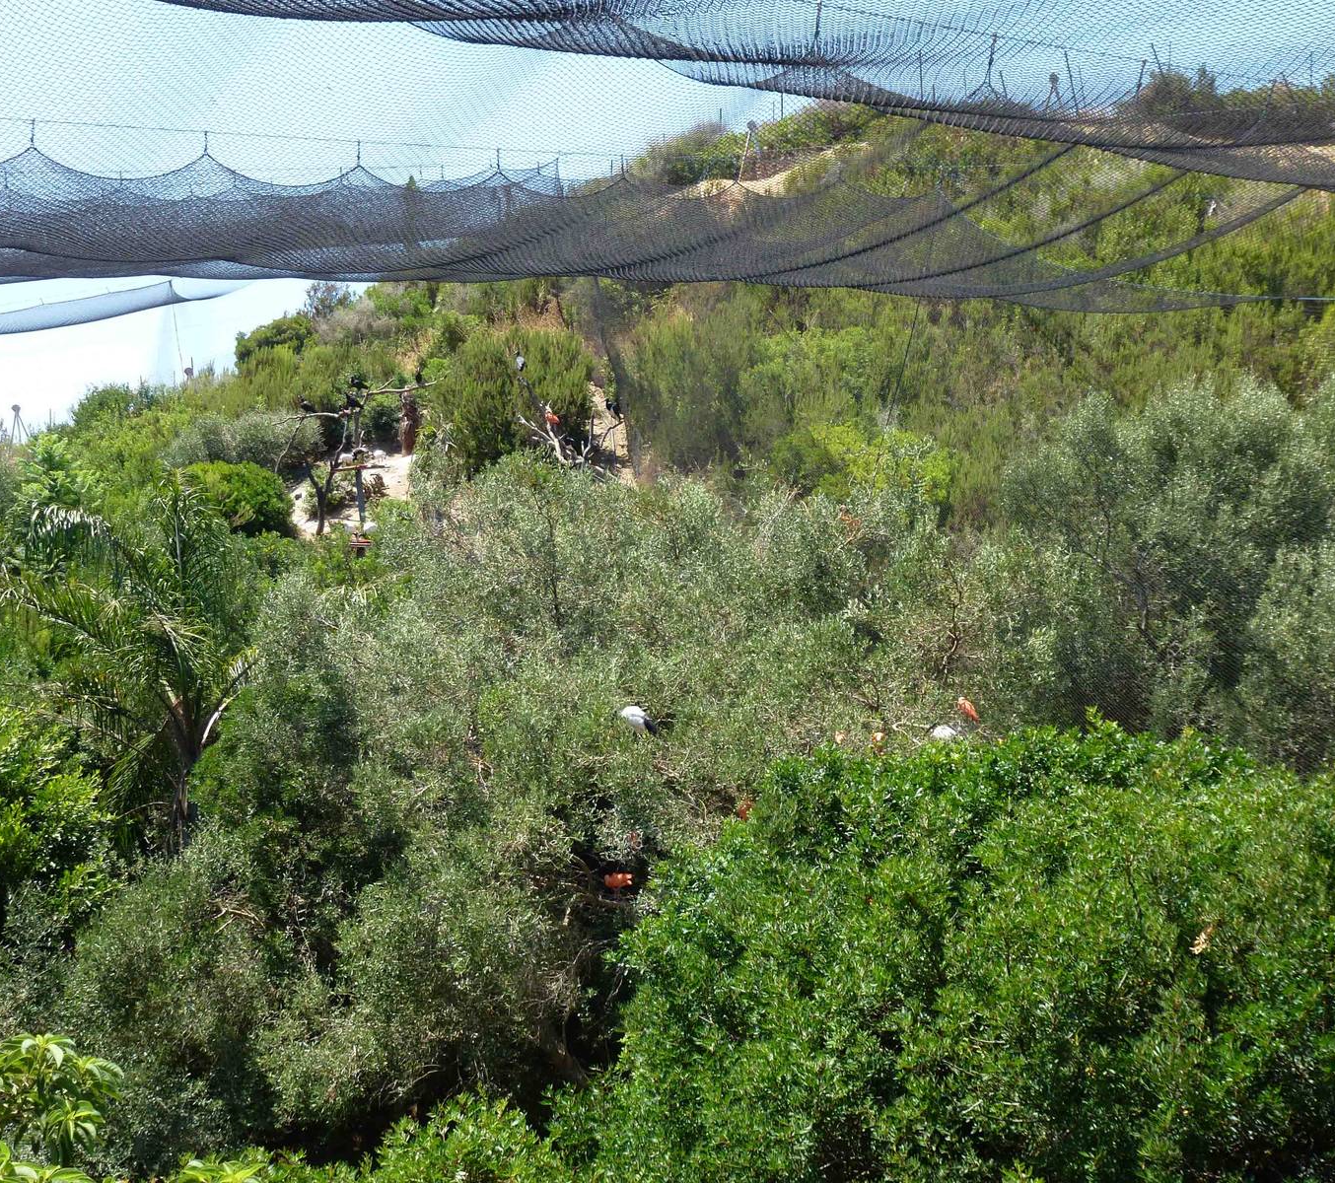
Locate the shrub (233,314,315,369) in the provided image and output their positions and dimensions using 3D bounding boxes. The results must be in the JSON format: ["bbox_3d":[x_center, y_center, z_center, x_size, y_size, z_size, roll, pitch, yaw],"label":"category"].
[{"bbox_3d":[-10.544,-6.627,55.000,2.200,1.600,2.000,0,4,0],"label":"shrub"}]

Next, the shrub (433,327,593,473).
[{"bbox_3d":[-3.319,-4.032,44.000,3.400,3.200,3.000,0,4,0],"label":"shrub"}]

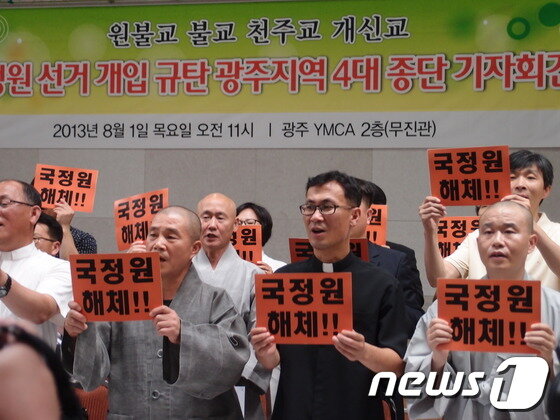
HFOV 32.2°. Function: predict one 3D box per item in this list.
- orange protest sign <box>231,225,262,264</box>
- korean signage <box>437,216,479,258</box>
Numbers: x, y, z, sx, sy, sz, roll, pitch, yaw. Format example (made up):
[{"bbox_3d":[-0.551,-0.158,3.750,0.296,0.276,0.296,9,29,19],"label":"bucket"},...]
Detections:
[{"bbox_3d":[-0.234,0.179,4.580,0.297,0.210,0.010,-1,1,8],"label":"orange protest sign"},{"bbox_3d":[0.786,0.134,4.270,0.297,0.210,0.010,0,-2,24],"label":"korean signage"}]

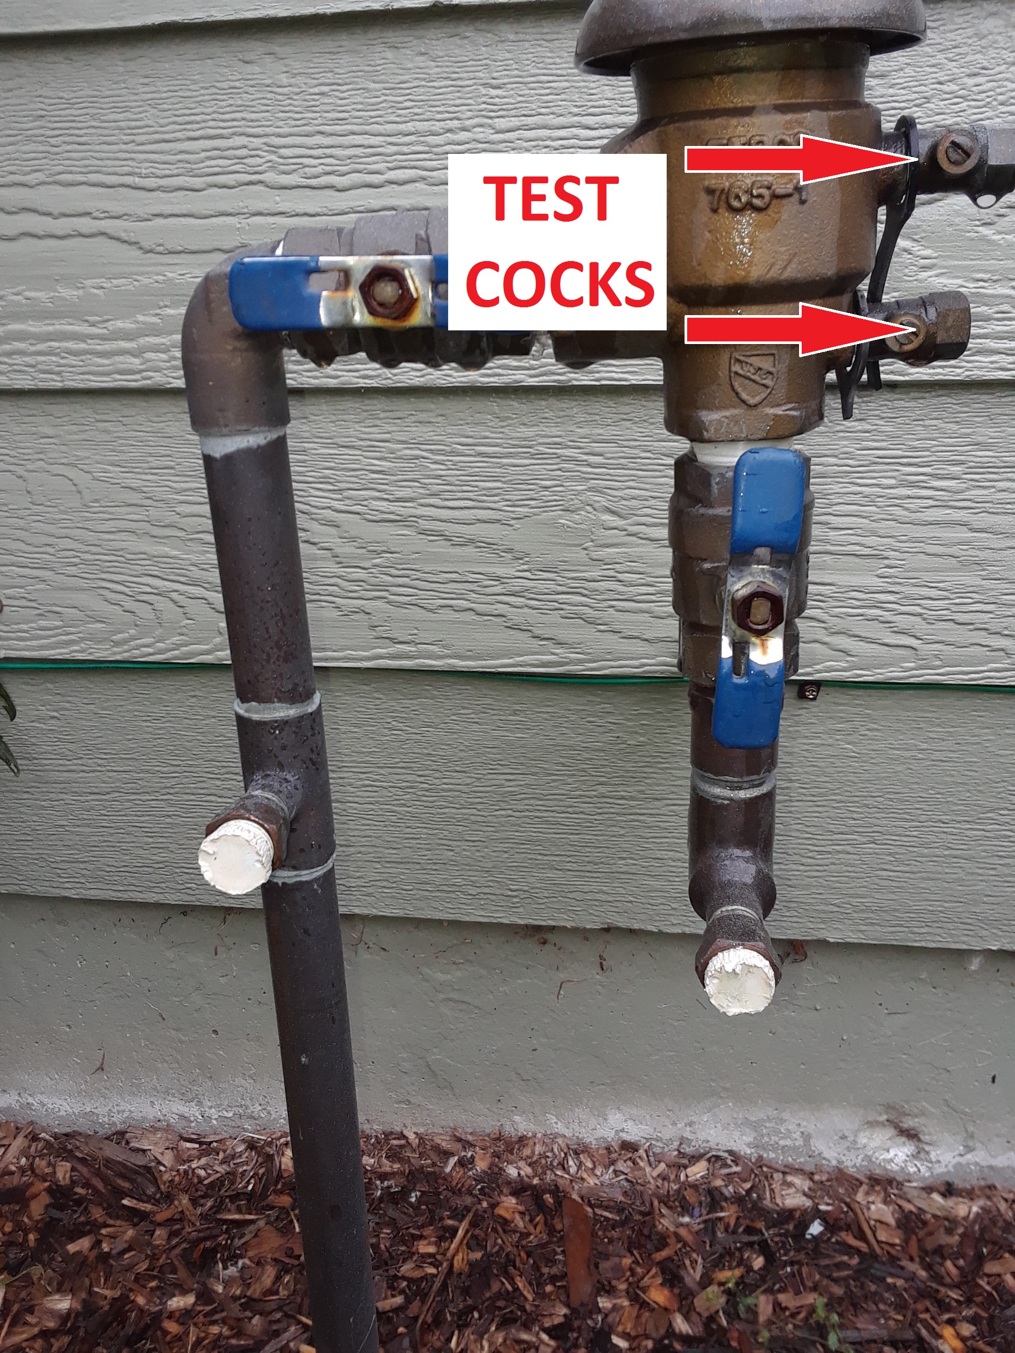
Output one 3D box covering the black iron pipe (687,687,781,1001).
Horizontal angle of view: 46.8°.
[{"bbox_3d":[0.081,0.052,0.418,0.033,0.097,0.064,0,20,7],"label":"black iron pipe"}]

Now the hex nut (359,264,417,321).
[{"bbox_3d":[-0.034,-0.110,0.336,0.016,0.015,0.008,-1,20,4],"label":"hex nut"}]

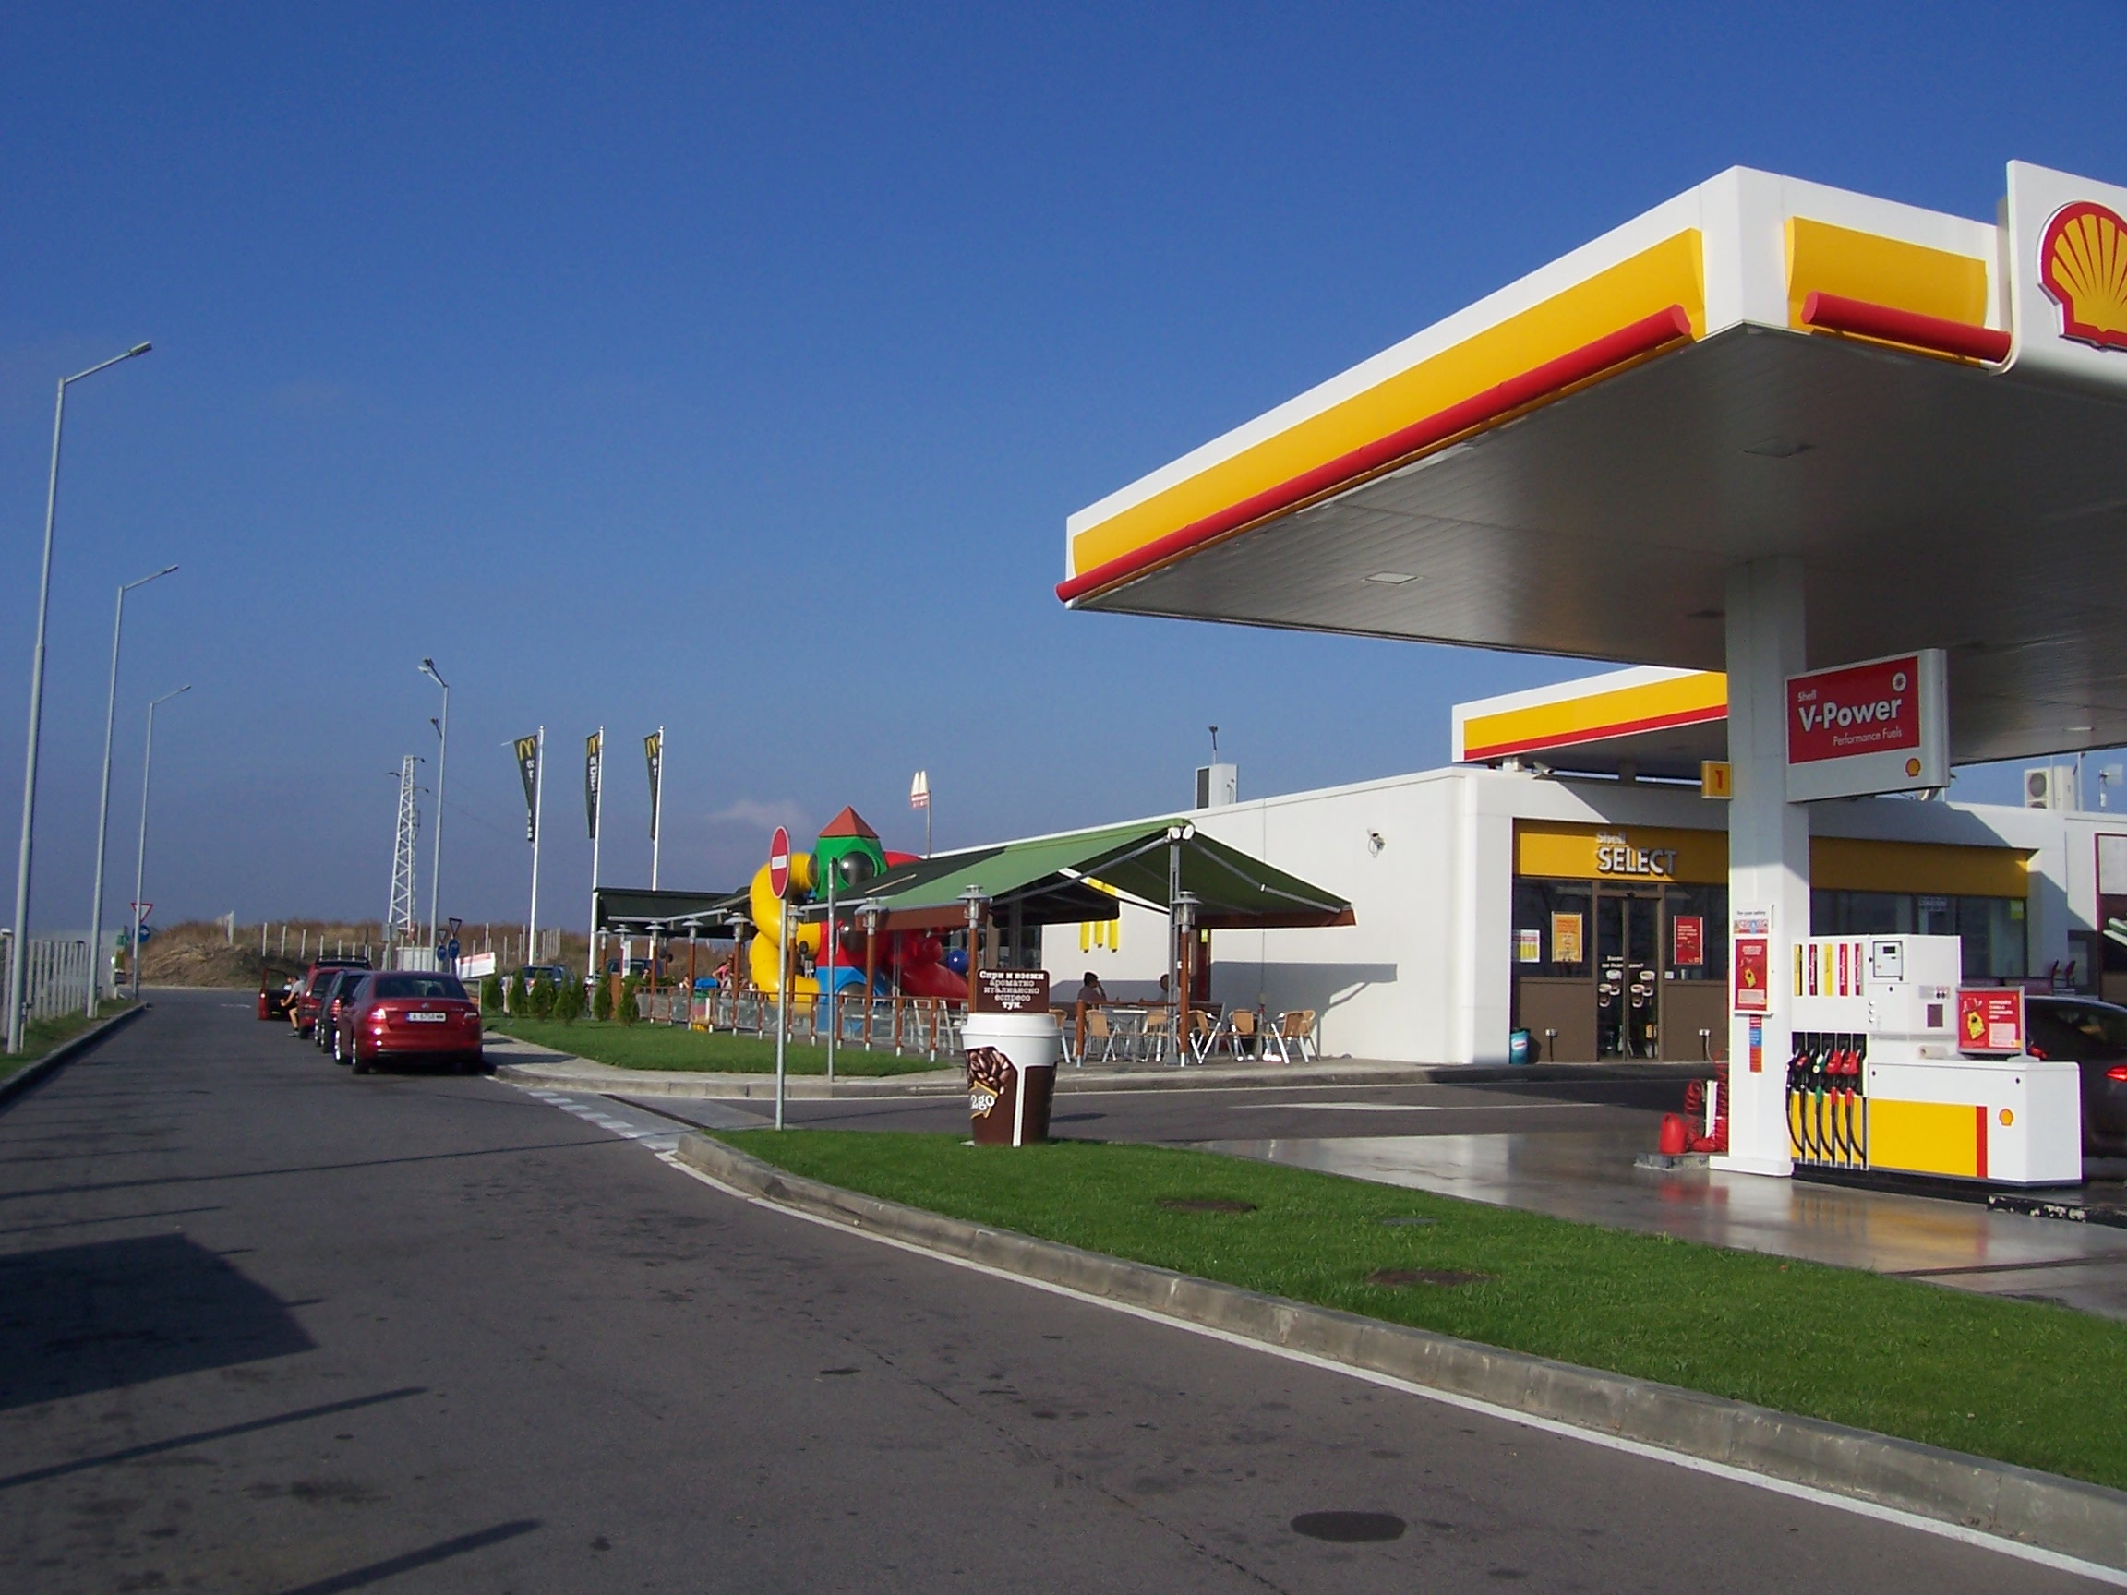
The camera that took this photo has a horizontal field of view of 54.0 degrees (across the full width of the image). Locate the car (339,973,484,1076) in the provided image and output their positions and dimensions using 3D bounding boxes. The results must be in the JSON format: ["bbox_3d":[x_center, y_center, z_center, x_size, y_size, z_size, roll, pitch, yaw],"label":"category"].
[{"bbox_3d":[-9.792,3.361,31.285,1.790,1.470,4.600,4,-6,-22],"label":"car"}]

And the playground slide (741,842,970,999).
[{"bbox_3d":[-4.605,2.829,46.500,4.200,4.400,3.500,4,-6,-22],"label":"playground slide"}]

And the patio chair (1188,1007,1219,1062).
[{"bbox_3d":[2.026,3.418,30.037,0.580,0.760,0.560,6,-7,-41],"label":"patio chair"}]

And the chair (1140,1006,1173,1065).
[{"bbox_3d":[1.382,3.414,30.037,0.580,0.760,0.560,5,-6,-30],"label":"chair"}]

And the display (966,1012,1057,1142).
[{"bbox_3d":[-0.361,2.131,16.000,0.730,1.020,0.730,1,-6,0],"label":"display"}]

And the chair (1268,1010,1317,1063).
[{"bbox_3d":[3.290,3.443,30.137,0.560,0.760,0.580,6,-7,-40],"label":"chair"}]

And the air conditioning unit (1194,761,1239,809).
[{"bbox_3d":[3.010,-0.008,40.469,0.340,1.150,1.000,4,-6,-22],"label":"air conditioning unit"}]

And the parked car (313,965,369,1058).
[{"bbox_3d":[-12.567,3.850,37.906,1.770,1.480,4.450,4,-6,-22],"label":"parked car"}]

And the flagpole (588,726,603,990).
[{"bbox_3d":[-16.064,2.305,72.000,0.180,9.439,0.180,4,-6,-22],"label":"flagpole"}]

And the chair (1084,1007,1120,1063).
[{"bbox_3d":[0.547,3.414,30.037,0.560,0.760,0.580,-3,-7,41],"label":"chair"}]

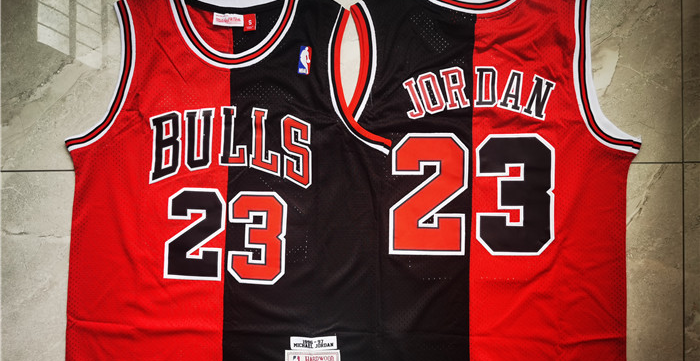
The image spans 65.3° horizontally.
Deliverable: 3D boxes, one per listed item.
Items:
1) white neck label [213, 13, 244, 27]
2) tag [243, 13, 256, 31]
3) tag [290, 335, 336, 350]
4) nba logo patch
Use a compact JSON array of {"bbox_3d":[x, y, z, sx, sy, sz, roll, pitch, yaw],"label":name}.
[{"bbox_3d":[-0.202,-0.268,0.913,0.051,0.004,0.020,5,91,2],"label":"white neck label"},{"bbox_3d":[-0.167,-0.263,0.912,0.020,0.004,0.027,-3,90,2],"label":"tag"},{"bbox_3d":[-0.060,0.271,0.908,0.077,0.004,0.022,-1,90,2],"label":"tag"},{"bbox_3d":[-0.074,-0.199,0.905,0.018,0.004,0.046,6,91,2],"label":"nba logo patch"}]

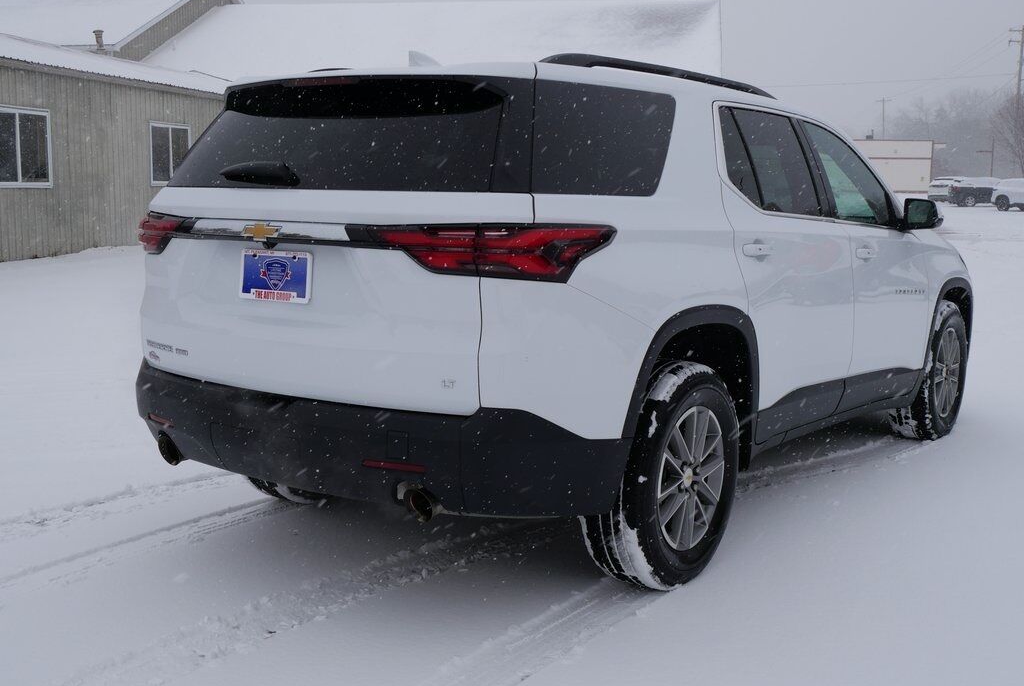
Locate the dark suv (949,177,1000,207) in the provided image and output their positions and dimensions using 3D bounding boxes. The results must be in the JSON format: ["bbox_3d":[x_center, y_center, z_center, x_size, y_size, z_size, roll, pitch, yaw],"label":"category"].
[{"bbox_3d":[28.800,-9.050,71.100,4.700,1.740,1.900,1,7,0],"label":"dark suv"}]

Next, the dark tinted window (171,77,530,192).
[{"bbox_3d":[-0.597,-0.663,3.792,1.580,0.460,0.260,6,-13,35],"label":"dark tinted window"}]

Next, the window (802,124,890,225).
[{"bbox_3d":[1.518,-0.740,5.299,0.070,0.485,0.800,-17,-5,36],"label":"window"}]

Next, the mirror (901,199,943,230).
[{"bbox_3d":[1.932,-0.599,5.550,0.200,0.145,0.145,6,9,35],"label":"mirror"}]

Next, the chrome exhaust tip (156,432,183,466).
[{"bbox_3d":[-1.164,0.367,4.139,0.100,0.100,0.120,6,9,35],"label":"chrome exhaust tip"}]

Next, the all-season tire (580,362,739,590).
[{"bbox_3d":[0.549,0.460,4.098,0.250,0.775,0.775,6,9,35],"label":"all-season tire"}]

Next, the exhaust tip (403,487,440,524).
[{"bbox_3d":[-0.237,0.468,3.483,0.100,0.100,0.120,6,9,35],"label":"exhaust tip"}]

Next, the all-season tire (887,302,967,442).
[{"bbox_3d":[2.337,0.162,6.577,0.250,0.775,0.775,6,9,35],"label":"all-season tire"}]

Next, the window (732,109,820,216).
[{"bbox_3d":[1.052,-0.695,4.656,0.070,0.430,0.600,-17,-5,36],"label":"window"}]

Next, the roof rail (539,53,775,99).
[{"bbox_3d":[0.625,-0.979,4.366,0.080,0.070,1.830,6,9,35],"label":"roof rail"}]

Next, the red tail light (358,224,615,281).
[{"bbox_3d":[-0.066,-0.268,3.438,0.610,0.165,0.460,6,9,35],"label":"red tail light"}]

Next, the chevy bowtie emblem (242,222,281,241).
[{"bbox_3d":[-0.761,-0.339,3.609,0.180,0.062,0.022,6,9,35],"label":"chevy bowtie emblem"}]

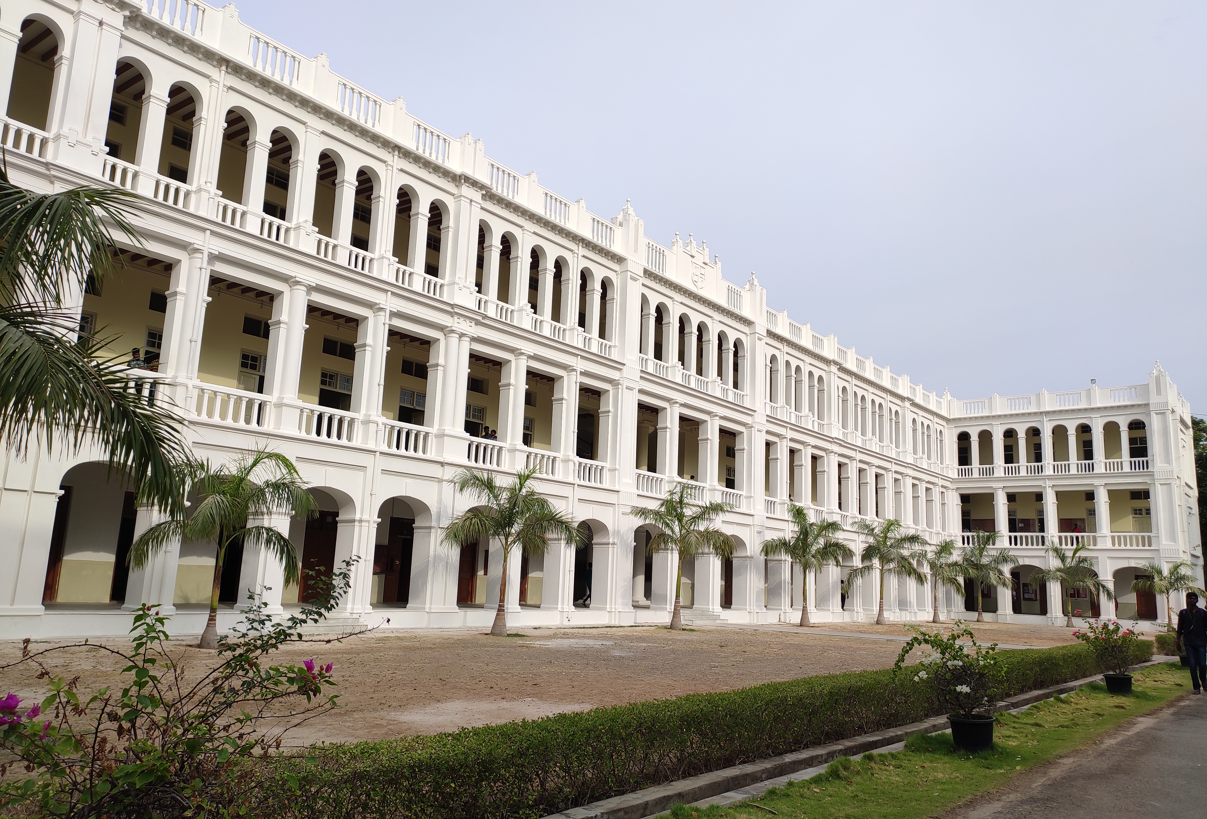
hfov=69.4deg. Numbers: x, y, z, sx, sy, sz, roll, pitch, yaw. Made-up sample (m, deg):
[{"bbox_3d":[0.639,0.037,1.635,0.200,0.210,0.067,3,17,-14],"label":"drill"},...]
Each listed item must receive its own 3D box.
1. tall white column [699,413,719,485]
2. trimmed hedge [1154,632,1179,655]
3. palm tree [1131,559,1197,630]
[{"bbox_3d":[4.742,1.823,38.610,0.749,3.216,0.640,-6,-14,38],"label":"tall white column"},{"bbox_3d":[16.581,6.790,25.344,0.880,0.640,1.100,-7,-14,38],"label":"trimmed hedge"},{"bbox_3d":[31.506,10.399,48.703,3.500,4.000,3.400,-7,-14,39],"label":"palm tree"}]

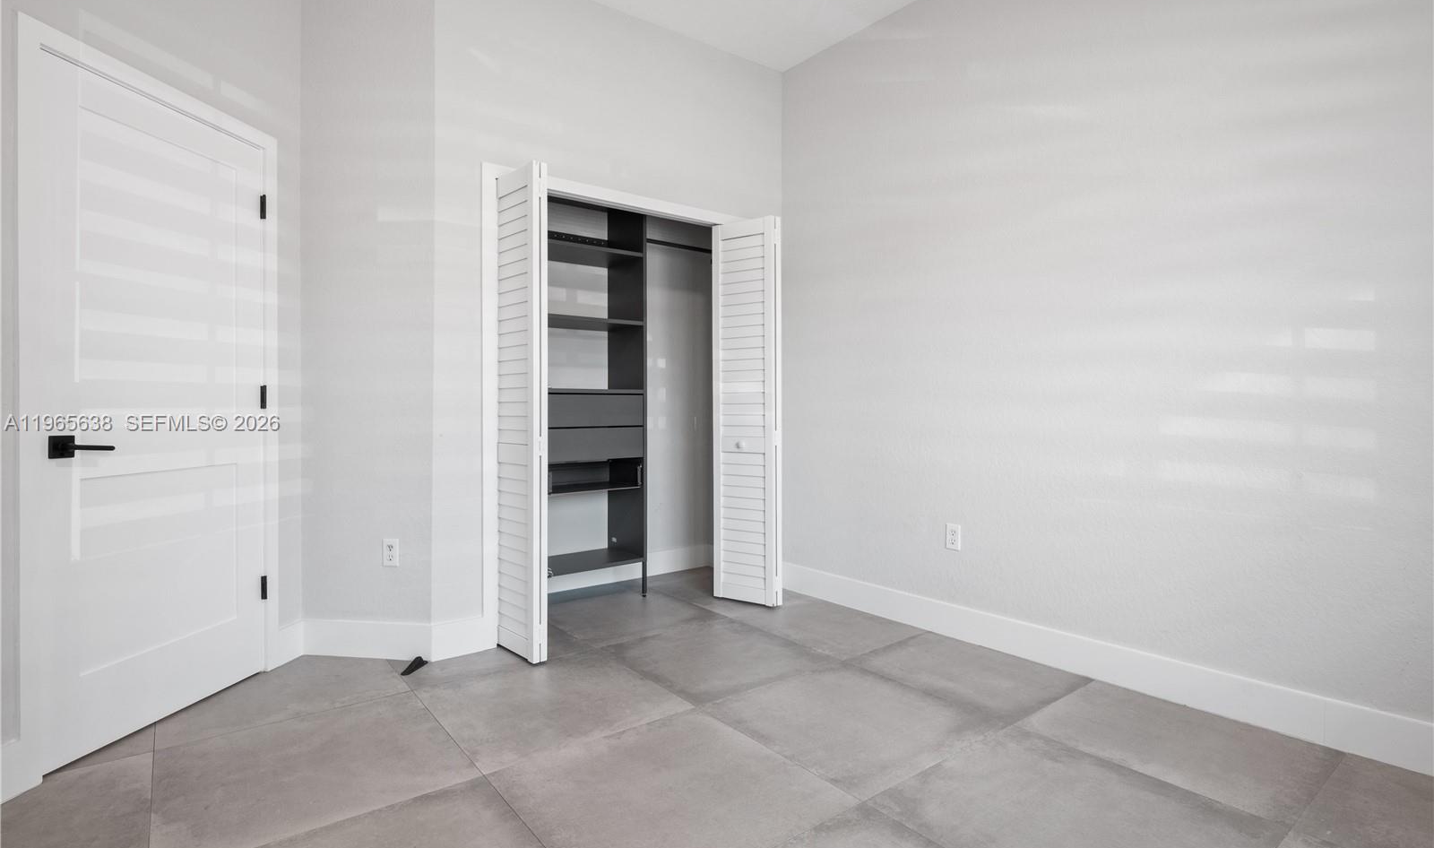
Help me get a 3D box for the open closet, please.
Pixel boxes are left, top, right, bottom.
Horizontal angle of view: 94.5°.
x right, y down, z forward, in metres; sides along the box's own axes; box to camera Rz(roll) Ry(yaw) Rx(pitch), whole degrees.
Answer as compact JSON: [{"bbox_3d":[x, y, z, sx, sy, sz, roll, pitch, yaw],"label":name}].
[{"bbox_3d":[-0.569,-0.085,3.501,1.472,2.123,1.020,0,0,-38],"label":"open closet"}]

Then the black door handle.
[{"bbox_3d":[-1.833,0.066,1.923,0.057,0.065,0.144,0,0,7],"label":"black door handle"}]

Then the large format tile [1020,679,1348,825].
[{"bbox_3d":[1.429,0.991,2.091,0.645,0.010,0.727,0,0,-38],"label":"large format tile"}]

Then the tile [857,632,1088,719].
[{"bbox_3d":[0.982,0.988,2.665,0.645,0.010,0.727,0,0,-38],"label":"tile"}]

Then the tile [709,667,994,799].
[{"bbox_3d":[0.441,0.989,2.243,0.727,0.010,0.727,0,0,-38],"label":"tile"}]

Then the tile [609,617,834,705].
[{"bbox_3d":[-0.006,0.986,2.817,0.727,0.010,0.727,0,0,-38],"label":"tile"}]

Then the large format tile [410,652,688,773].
[{"bbox_3d":[-0.580,0.986,2.371,0.727,0.010,0.727,0,0,-38],"label":"large format tile"}]

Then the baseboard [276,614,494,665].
[{"bbox_3d":[-1.378,0.903,2.788,0.759,0.149,0.315,0,0,7],"label":"baseboard"}]

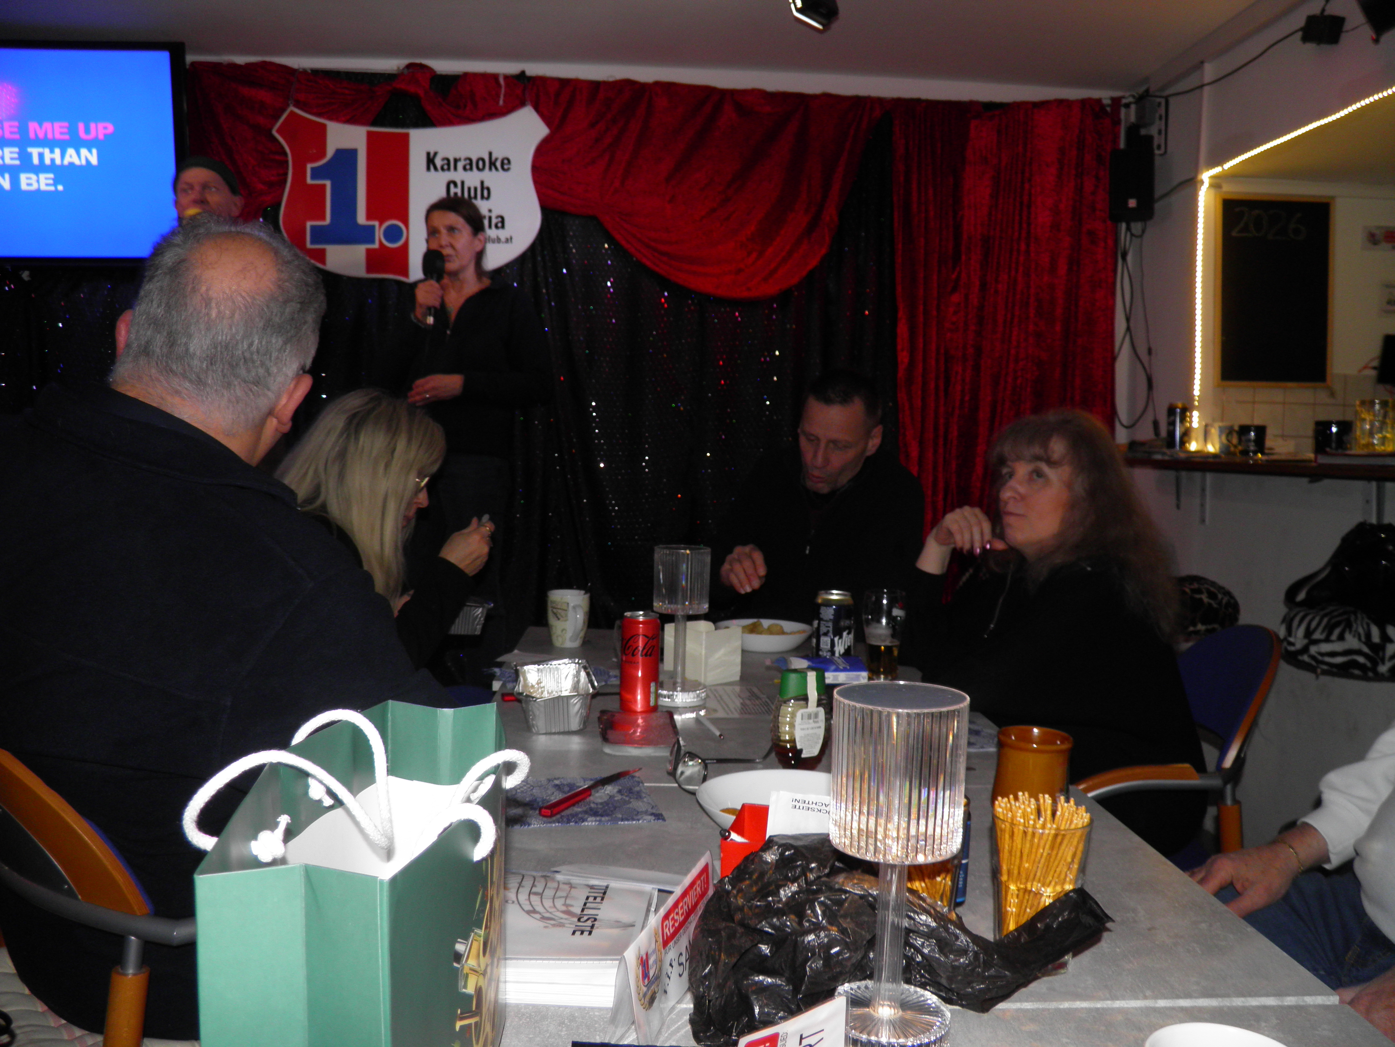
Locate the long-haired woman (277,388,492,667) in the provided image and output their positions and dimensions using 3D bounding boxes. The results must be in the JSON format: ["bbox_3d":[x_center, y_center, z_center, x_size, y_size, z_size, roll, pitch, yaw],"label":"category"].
[{"bbox_3d":[-0.613,0.383,1.914,0.620,1.220,0.480,1,4,-9],"label":"long-haired woman"}]

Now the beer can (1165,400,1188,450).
[{"bbox_3d":[1.787,-0.359,4.200,0.066,0.168,0.066,2,4,0],"label":"beer can"}]

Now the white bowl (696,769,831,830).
[{"bbox_3d":[0.096,0.304,1.163,0.196,0.050,0.196,2,4,0],"label":"white bowl"}]

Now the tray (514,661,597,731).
[{"bbox_3d":[-0.212,0.256,1.668,0.115,0.053,0.180,1,4,-15],"label":"tray"}]

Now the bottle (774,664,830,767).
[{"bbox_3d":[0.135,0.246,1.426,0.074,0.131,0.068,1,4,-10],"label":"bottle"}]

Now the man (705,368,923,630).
[{"bbox_3d":[0.265,0.335,2.409,0.500,1.300,0.630,3,4,17],"label":"man"}]

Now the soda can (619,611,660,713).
[{"bbox_3d":[-0.086,0.210,1.718,0.058,0.145,0.058,2,4,0],"label":"soda can"}]

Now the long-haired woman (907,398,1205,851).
[{"bbox_3d":[0.532,0.408,1.993,0.620,1.230,0.510,0,5,-25],"label":"long-haired woman"}]

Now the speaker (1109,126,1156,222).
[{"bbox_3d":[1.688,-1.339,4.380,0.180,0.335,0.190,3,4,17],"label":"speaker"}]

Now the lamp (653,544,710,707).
[{"bbox_3d":[-0.026,0.159,1.775,0.089,0.243,0.089,2,4,0],"label":"lamp"}]

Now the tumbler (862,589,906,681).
[{"bbox_3d":[0.330,0.199,1.989,0.075,0.155,0.075,2,4,0],"label":"tumbler"}]

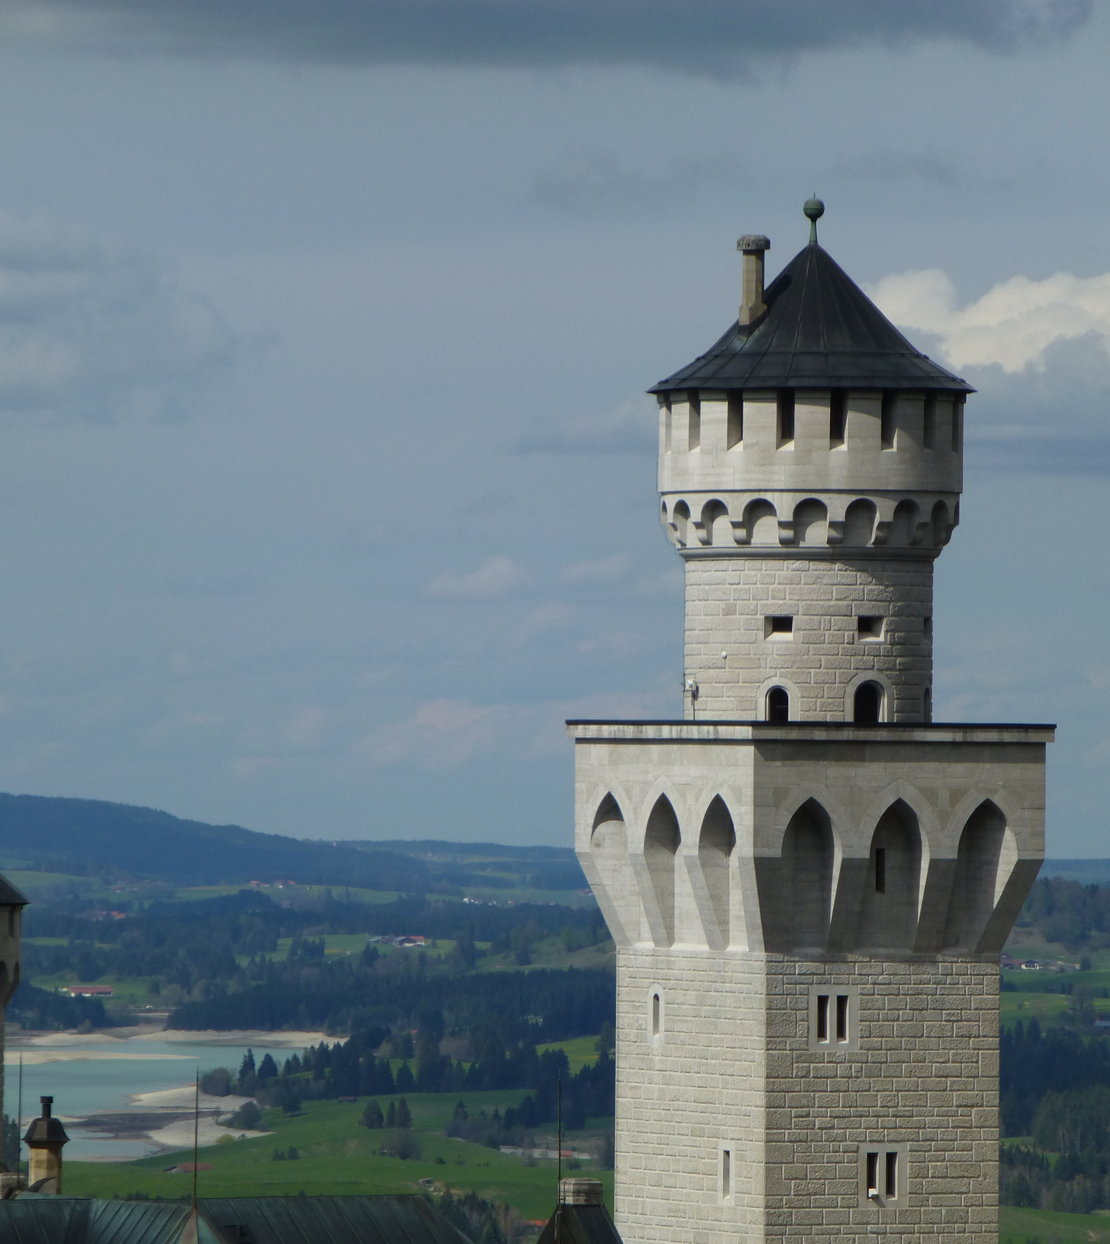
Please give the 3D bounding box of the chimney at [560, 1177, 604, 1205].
[{"bbox_3d":[0.718,15.186,295.000,0.920,0.800,0.760,1,-1,-31],"label":"chimney"}]

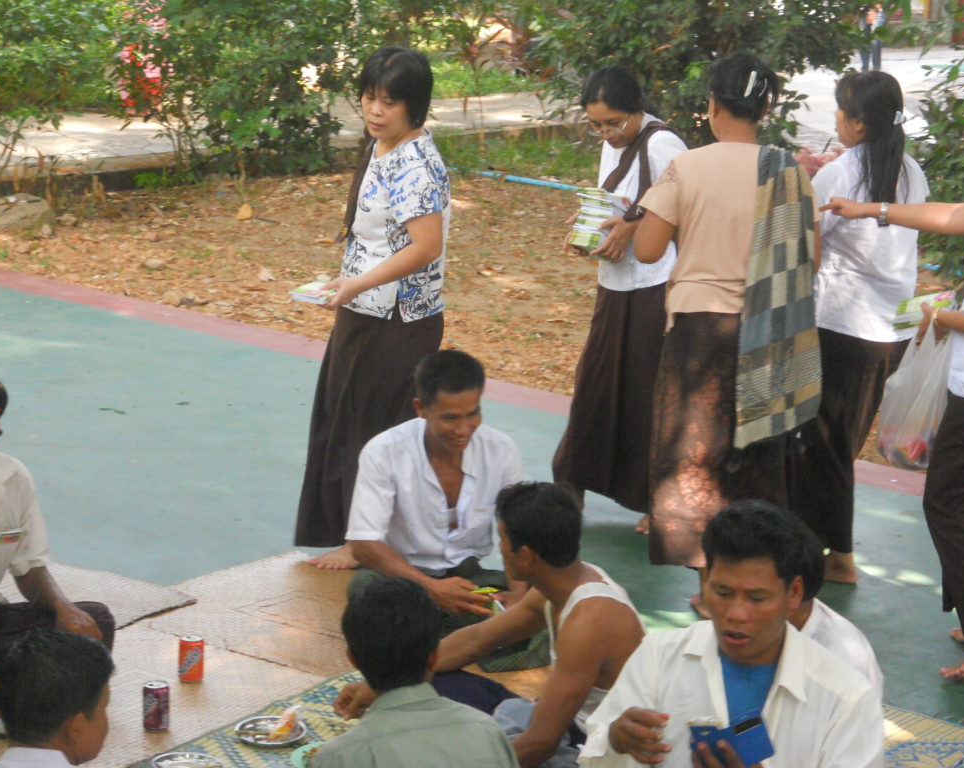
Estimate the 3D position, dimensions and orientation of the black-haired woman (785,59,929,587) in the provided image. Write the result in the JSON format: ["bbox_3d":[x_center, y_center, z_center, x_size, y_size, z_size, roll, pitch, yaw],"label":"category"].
[{"bbox_3d":[1.116,-0.151,6.788,0.460,1.559,0.400,-8,16,-34],"label":"black-haired woman"}]

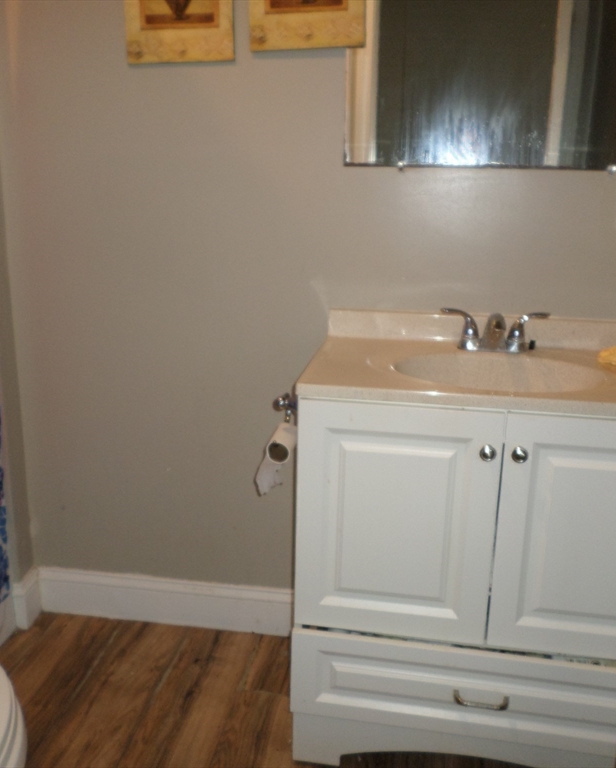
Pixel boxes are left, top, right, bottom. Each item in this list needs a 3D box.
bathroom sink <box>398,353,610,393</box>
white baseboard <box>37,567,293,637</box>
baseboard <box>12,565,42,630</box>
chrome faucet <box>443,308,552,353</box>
[{"bbox_3d":[0.395,0.034,1.550,0.425,0.128,0.340,3,15,8],"label":"bathroom sink"},{"bbox_3d":[-0.384,0.622,2.120,0.832,0.143,0.016,3,15,8],"label":"white baseboard"},{"bbox_3d":[-0.802,0.611,2.128,0.039,0.143,0.108,3,15,8],"label":"baseboard"},{"bbox_3d":[0.428,-0.114,1.687,0.243,0.090,0.133,3,15,8],"label":"chrome faucet"}]

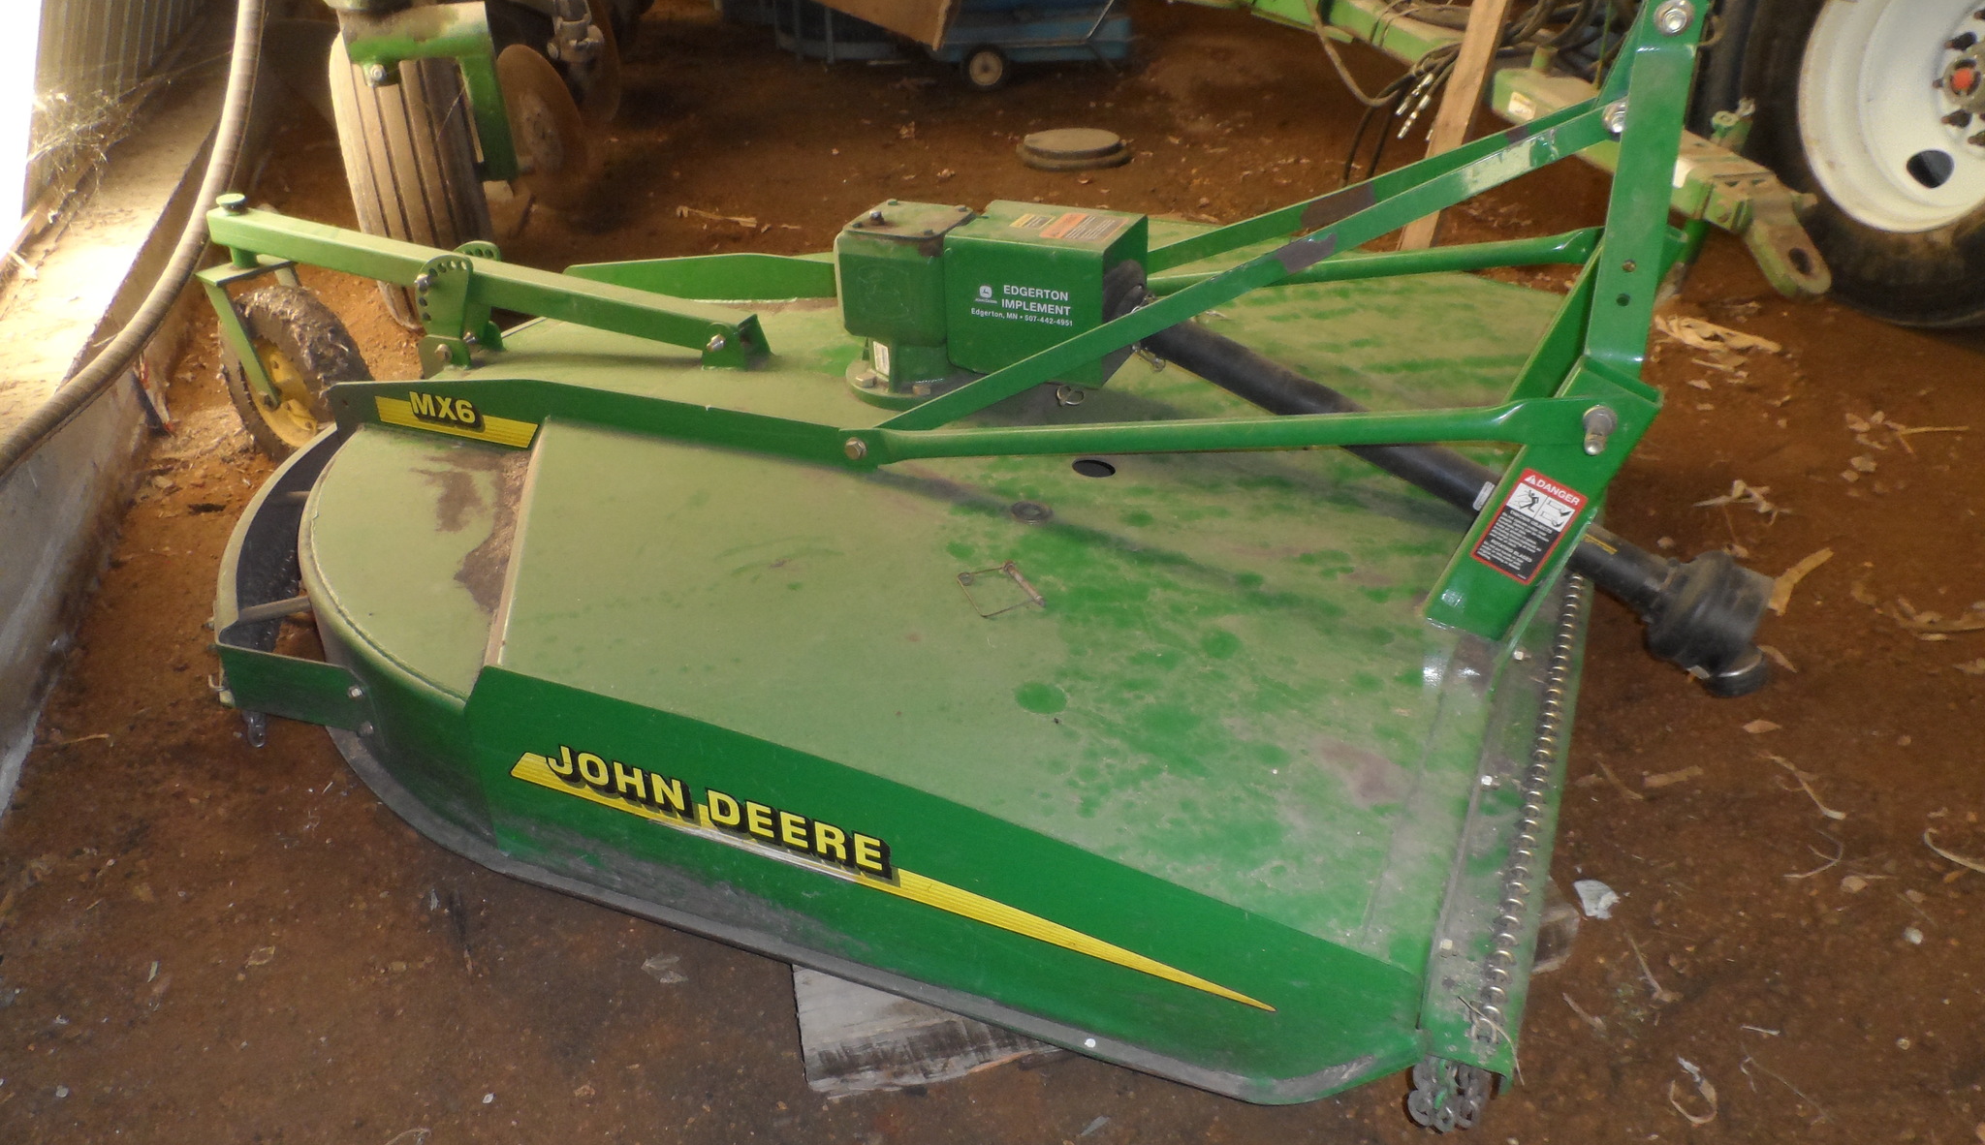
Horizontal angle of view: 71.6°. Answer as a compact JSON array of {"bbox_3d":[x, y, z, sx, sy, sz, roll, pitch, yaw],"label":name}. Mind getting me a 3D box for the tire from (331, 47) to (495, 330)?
[{"bbox_3d":[-1.492,-1.024,3.610,0.272,0.765,0.765,-12,31,-15],"label":"tire"}]

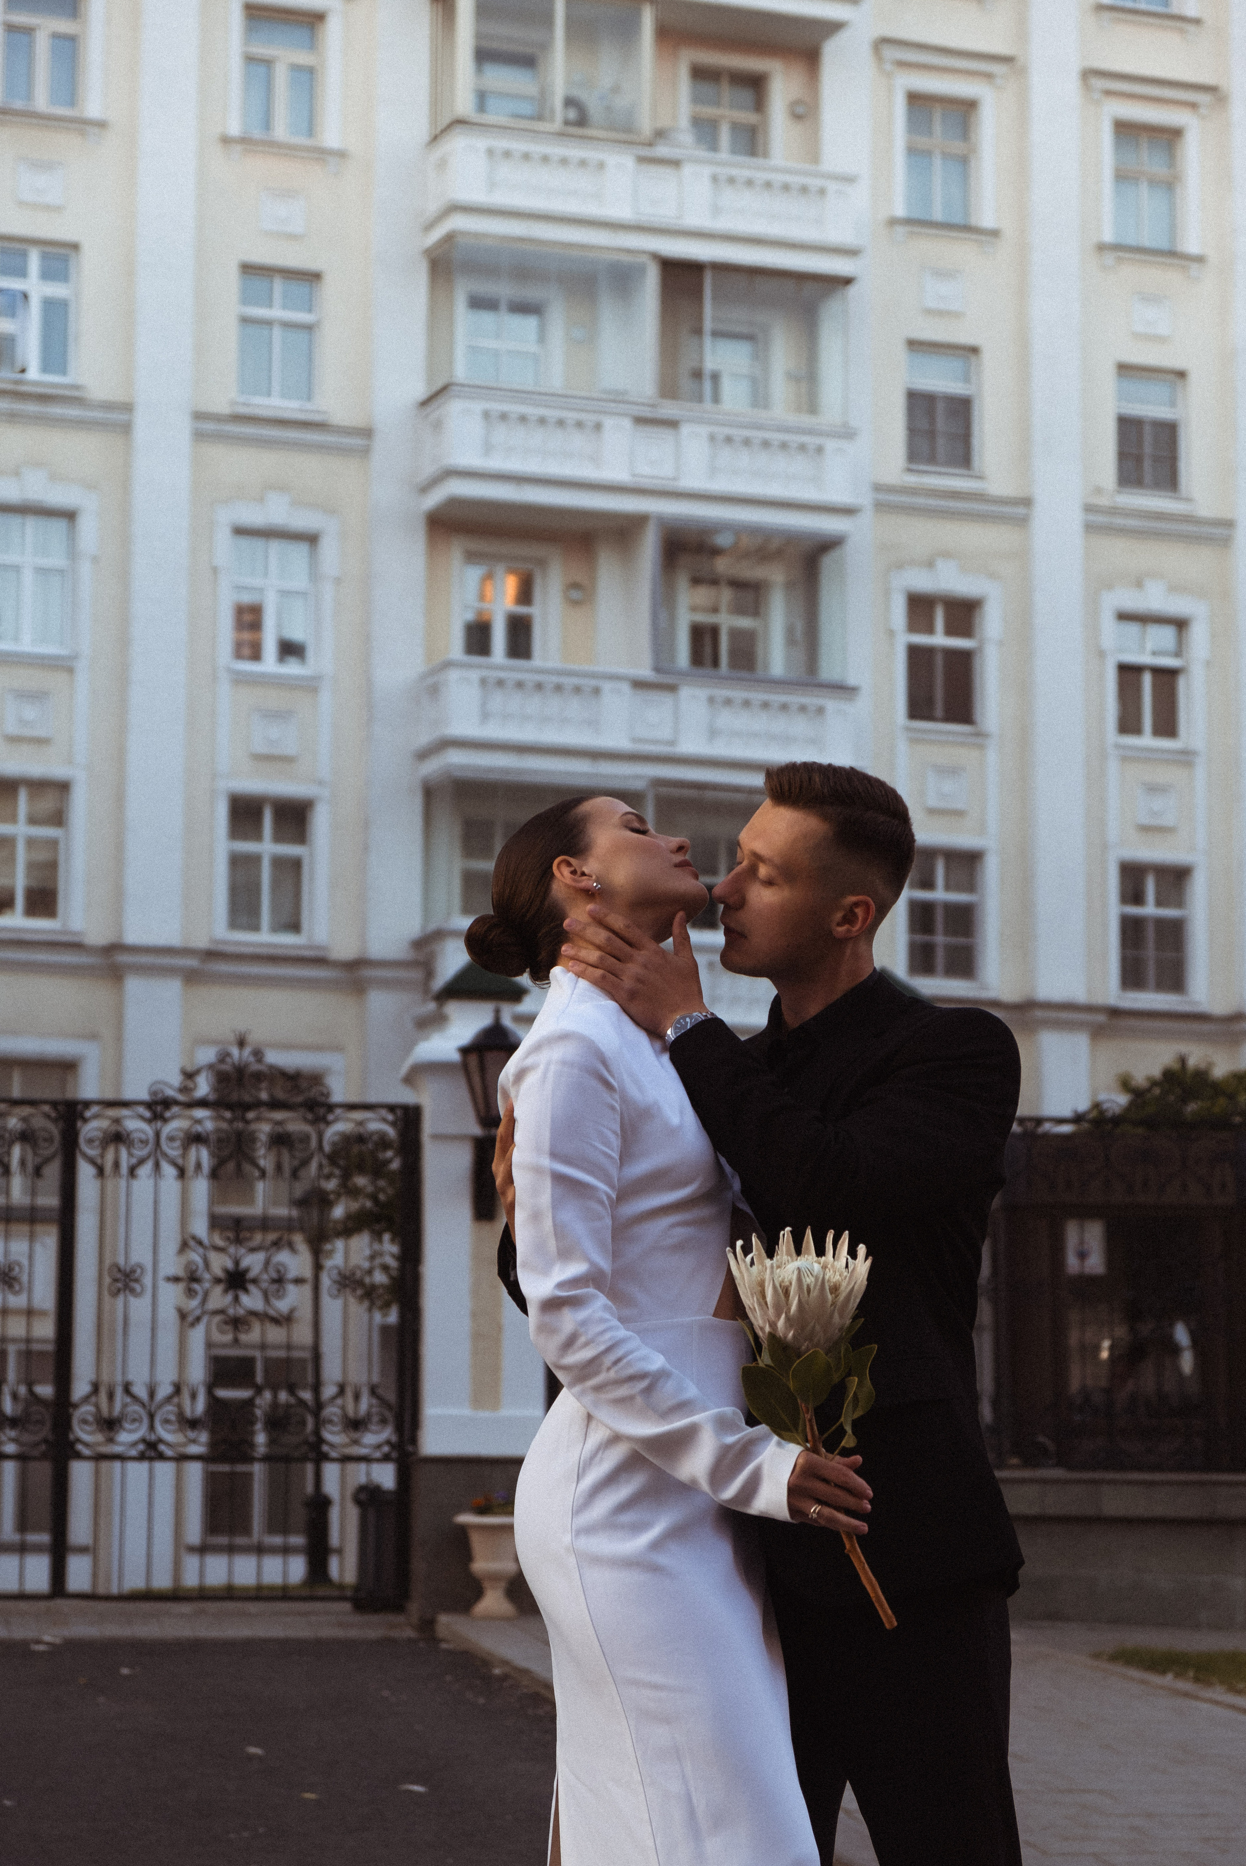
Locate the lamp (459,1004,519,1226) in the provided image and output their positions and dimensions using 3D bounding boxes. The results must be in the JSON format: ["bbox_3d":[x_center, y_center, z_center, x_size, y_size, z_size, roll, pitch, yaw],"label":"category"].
[{"bbox_3d":[-0.704,0.994,22.600,0.420,1.170,0.560,1,-7,-9],"label":"lamp"}]

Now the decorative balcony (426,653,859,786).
[{"bbox_3d":[0.179,-2.371,49.694,5.360,1.350,1.100,3,-8,-22],"label":"decorative balcony"}]

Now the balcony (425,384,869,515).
[{"bbox_3d":[0.206,-5.654,50.074,5.360,1.350,1.100,3,-8,-22],"label":"balcony"}]

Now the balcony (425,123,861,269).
[{"bbox_3d":[0.233,-8.843,50.474,5.360,1.350,1.100,3,-8,-22],"label":"balcony"}]

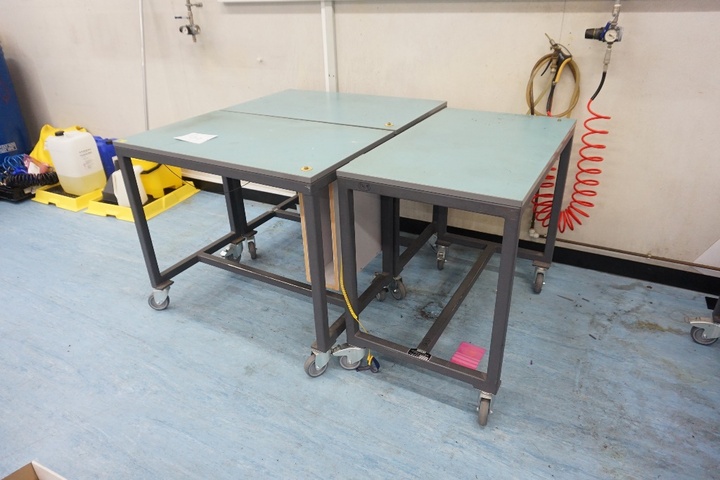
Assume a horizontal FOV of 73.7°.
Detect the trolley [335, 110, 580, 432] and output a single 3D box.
[{"bbox_3d":[0.446,0.019,2.041,0.602,0.891,0.992,13,32,27],"label":"trolley"}]

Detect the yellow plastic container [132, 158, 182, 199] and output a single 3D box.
[{"bbox_3d":[-1.664,-0.531,3.820,0.330,0.290,0.280,11,31,24],"label":"yellow plastic container"}]

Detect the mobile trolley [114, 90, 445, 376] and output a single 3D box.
[{"bbox_3d":[-0.278,-0.163,2.439,1.006,0.890,1.204,14,32,27],"label":"mobile trolley"}]

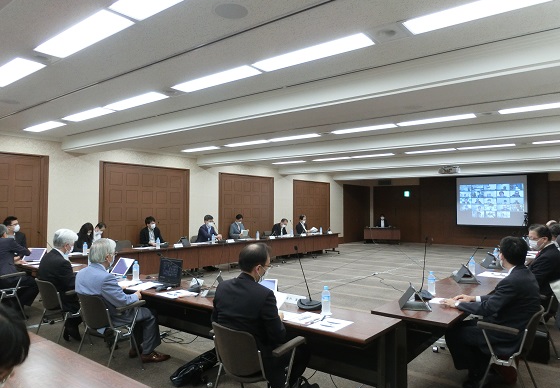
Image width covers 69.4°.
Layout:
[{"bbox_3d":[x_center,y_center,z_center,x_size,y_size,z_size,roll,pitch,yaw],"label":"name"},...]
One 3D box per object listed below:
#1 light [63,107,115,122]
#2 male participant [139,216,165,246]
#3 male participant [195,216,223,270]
[{"bbox_3d":[-2.950,-1.220,6.209,1.210,0.060,0.255,-2,-3,37],"label":"light"},{"bbox_3d":[-2.748,1.156,8.808,0.780,1.320,0.550,-1,-2,33],"label":"male participant"},{"bbox_3d":[-1.734,1.196,10.105,0.780,1.340,0.550,-1,-2,38],"label":"male participant"}]

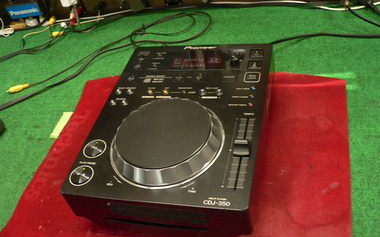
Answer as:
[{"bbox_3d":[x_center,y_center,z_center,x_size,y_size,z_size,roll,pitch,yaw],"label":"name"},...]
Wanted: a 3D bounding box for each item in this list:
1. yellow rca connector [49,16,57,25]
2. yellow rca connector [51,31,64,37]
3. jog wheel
[{"bbox_3d":[-0.330,-0.236,0.953,0.011,0.011,0.030,3,53,18],"label":"yellow rca connector"},{"bbox_3d":[-0.304,-0.194,0.908,0.033,0.011,0.011,-15,43,0],"label":"yellow rca connector"},{"bbox_3d":[-0.029,0.021,0.470,0.139,0.019,0.139,-8,43,7],"label":"jog wheel"}]

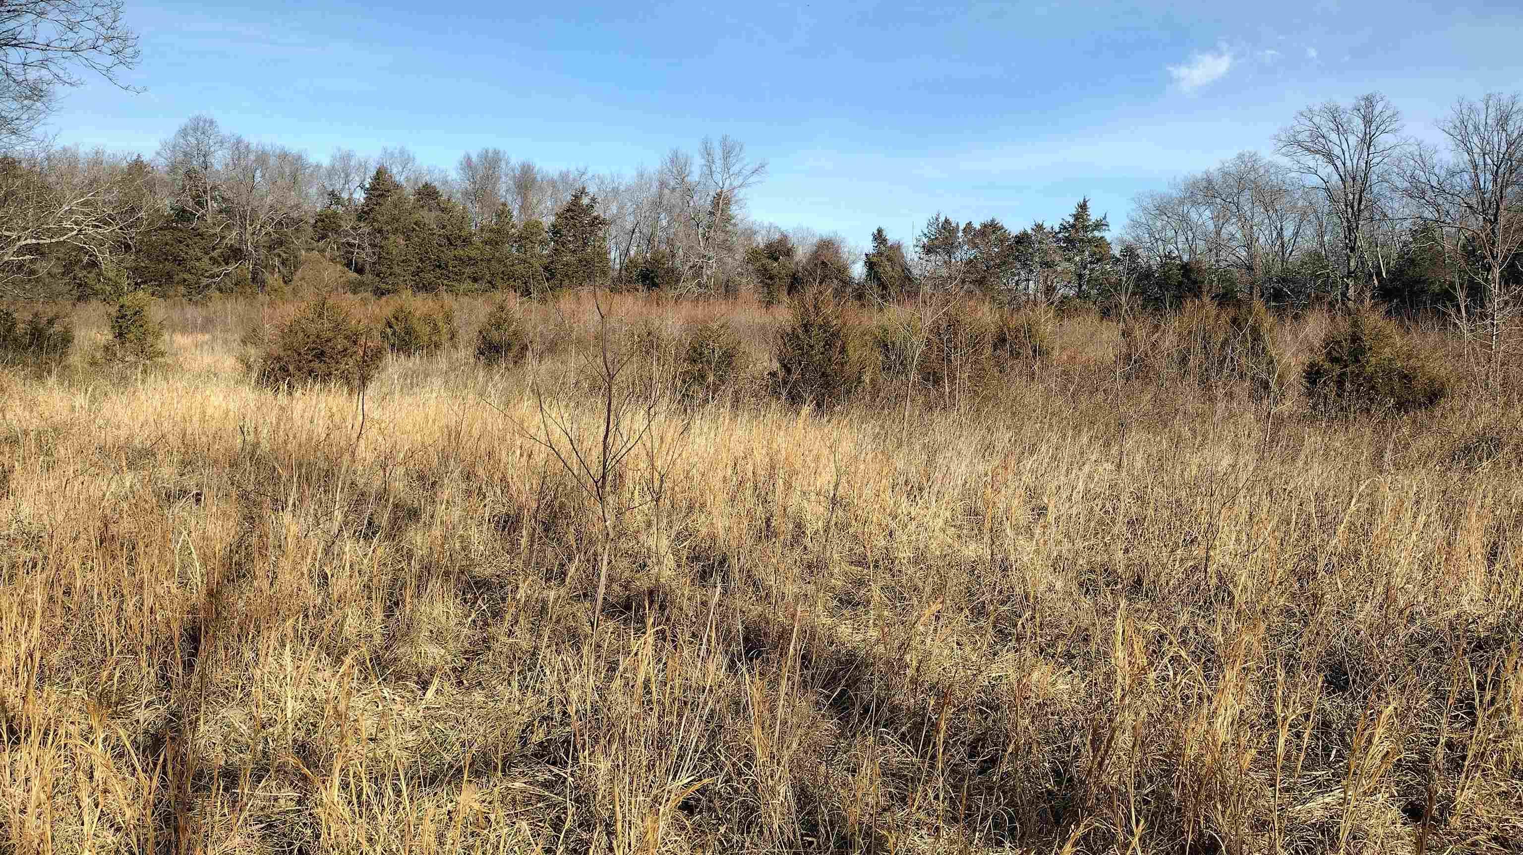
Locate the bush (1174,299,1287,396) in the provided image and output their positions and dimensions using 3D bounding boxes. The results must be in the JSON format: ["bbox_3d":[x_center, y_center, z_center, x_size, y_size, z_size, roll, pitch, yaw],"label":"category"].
[{"bbox_3d":[6.675,-1.115,17.000,1.569,1.464,1.412,3,7,21],"label":"bush"}]

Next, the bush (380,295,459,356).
[{"bbox_3d":[-7.199,-2.103,25.000,1.554,1.377,1.399,-2,7,-16],"label":"bush"}]

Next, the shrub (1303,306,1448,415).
[{"bbox_3d":[7.398,-0.781,14.300,1.695,1.346,1.525,3,8,27],"label":"shrub"}]

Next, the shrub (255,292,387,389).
[{"bbox_3d":[-6.503,-1.236,17.500,1.853,1.507,1.668,-3,7,-20],"label":"shrub"}]

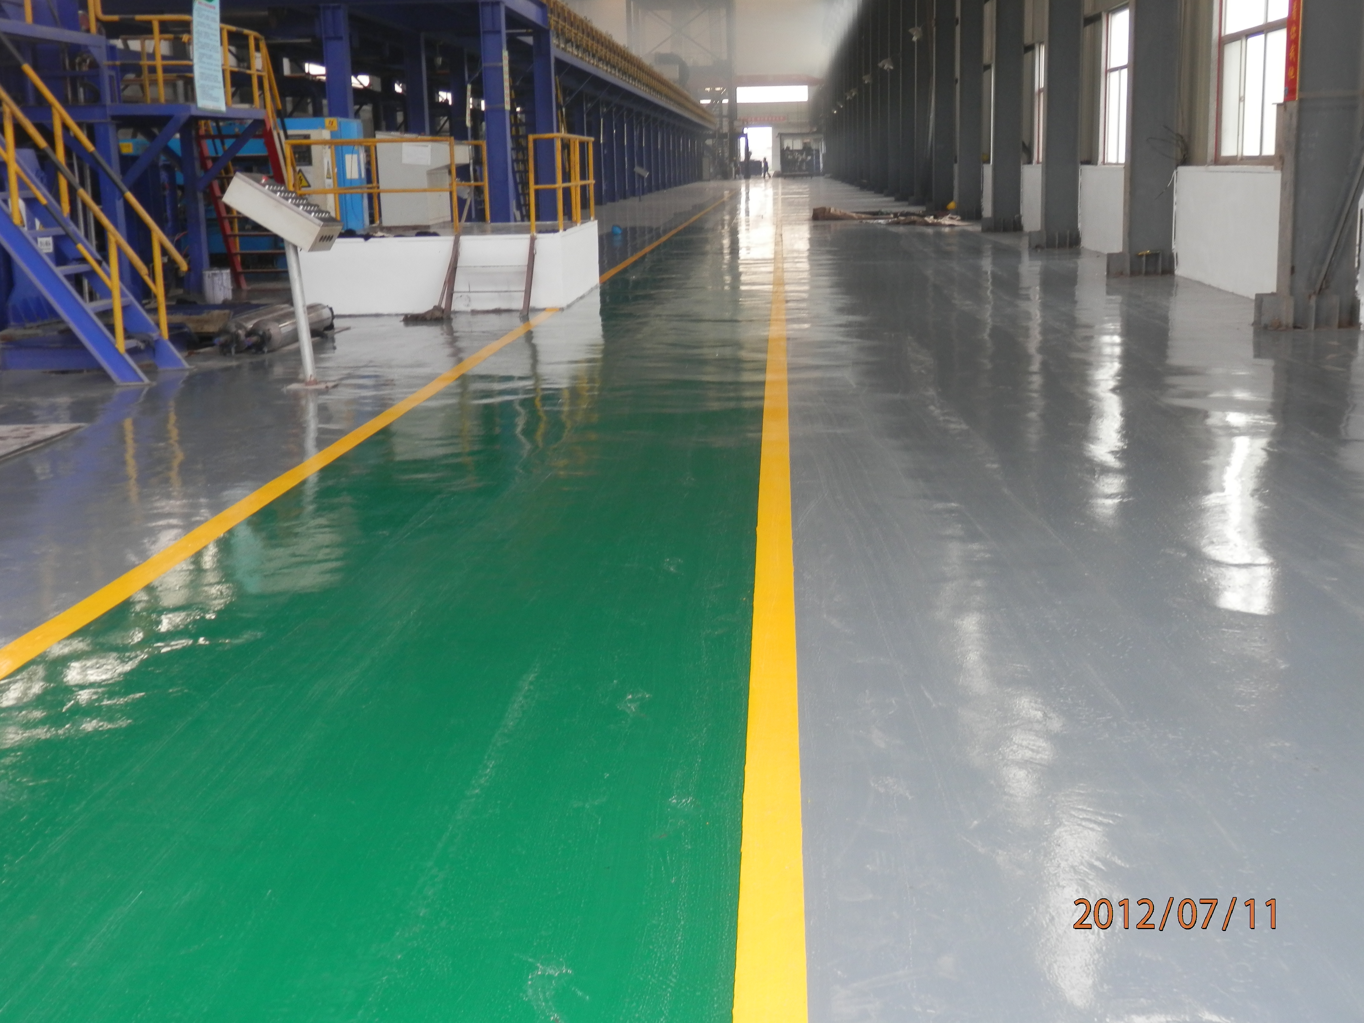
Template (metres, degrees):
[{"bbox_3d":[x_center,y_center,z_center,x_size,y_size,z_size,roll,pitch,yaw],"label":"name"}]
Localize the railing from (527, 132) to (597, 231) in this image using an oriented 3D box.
[{"bbox_3d":[-1.309,-3.705,17.712,0.325,0.995,3.079,0,12,4],"label":"railing"}]

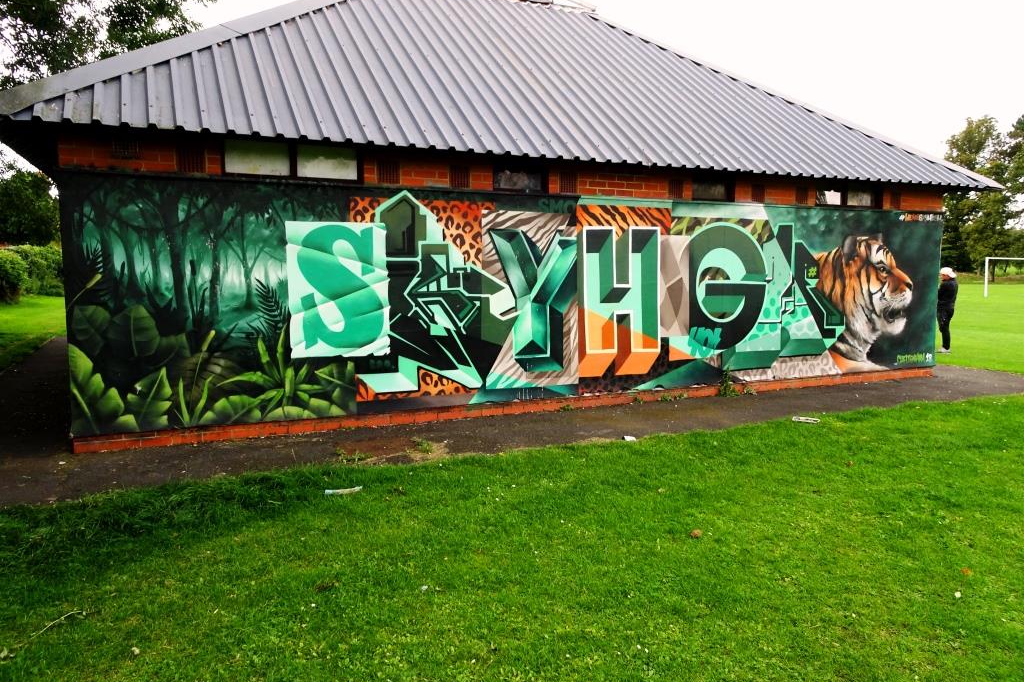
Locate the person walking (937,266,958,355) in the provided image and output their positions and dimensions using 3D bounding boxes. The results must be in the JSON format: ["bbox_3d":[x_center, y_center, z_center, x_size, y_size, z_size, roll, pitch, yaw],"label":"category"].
[{"bbox_3d":[8.199,-0.579,13.457,0.420,1.620,0.480,1,5,20],"label":"person walking"}]

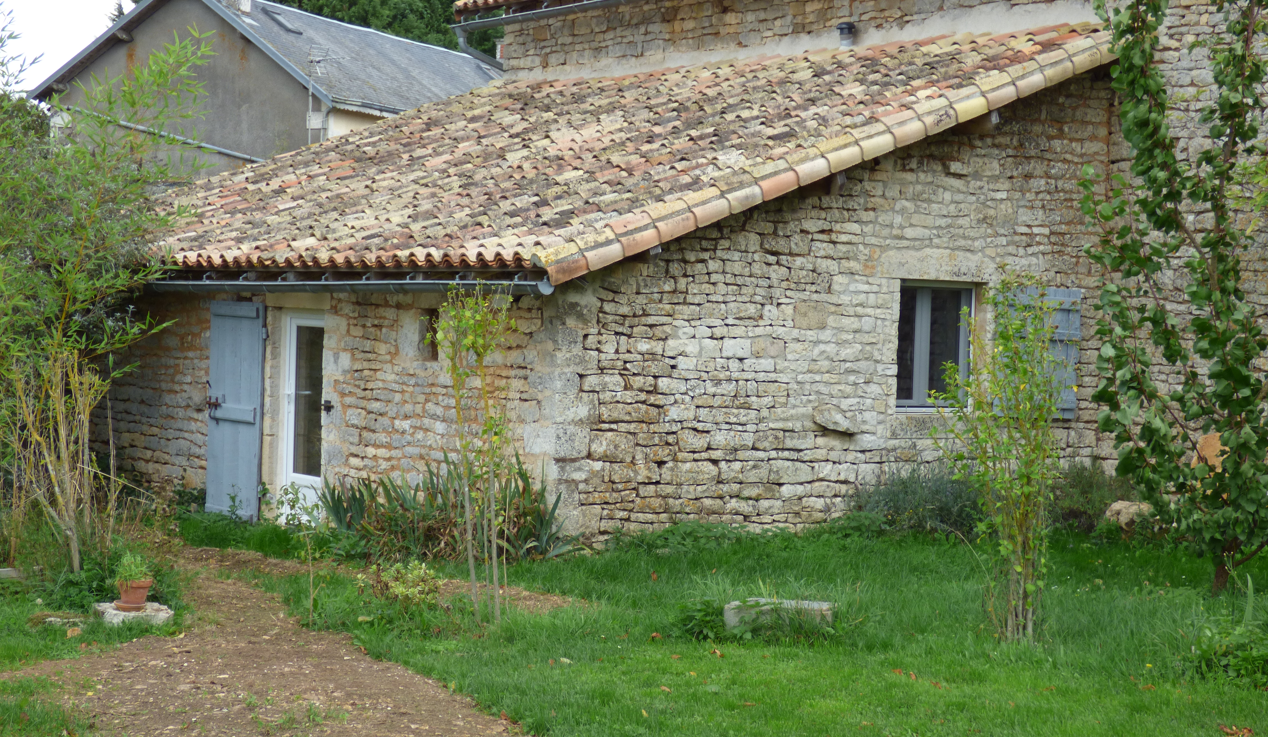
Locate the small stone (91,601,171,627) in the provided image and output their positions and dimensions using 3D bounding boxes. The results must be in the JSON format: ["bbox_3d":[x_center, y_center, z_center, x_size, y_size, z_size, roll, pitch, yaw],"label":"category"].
[{"bbox_3d":[-2.667,1.311,11.900,0.410,0.110,0.360,2,1,0],"label":"small stone"}]

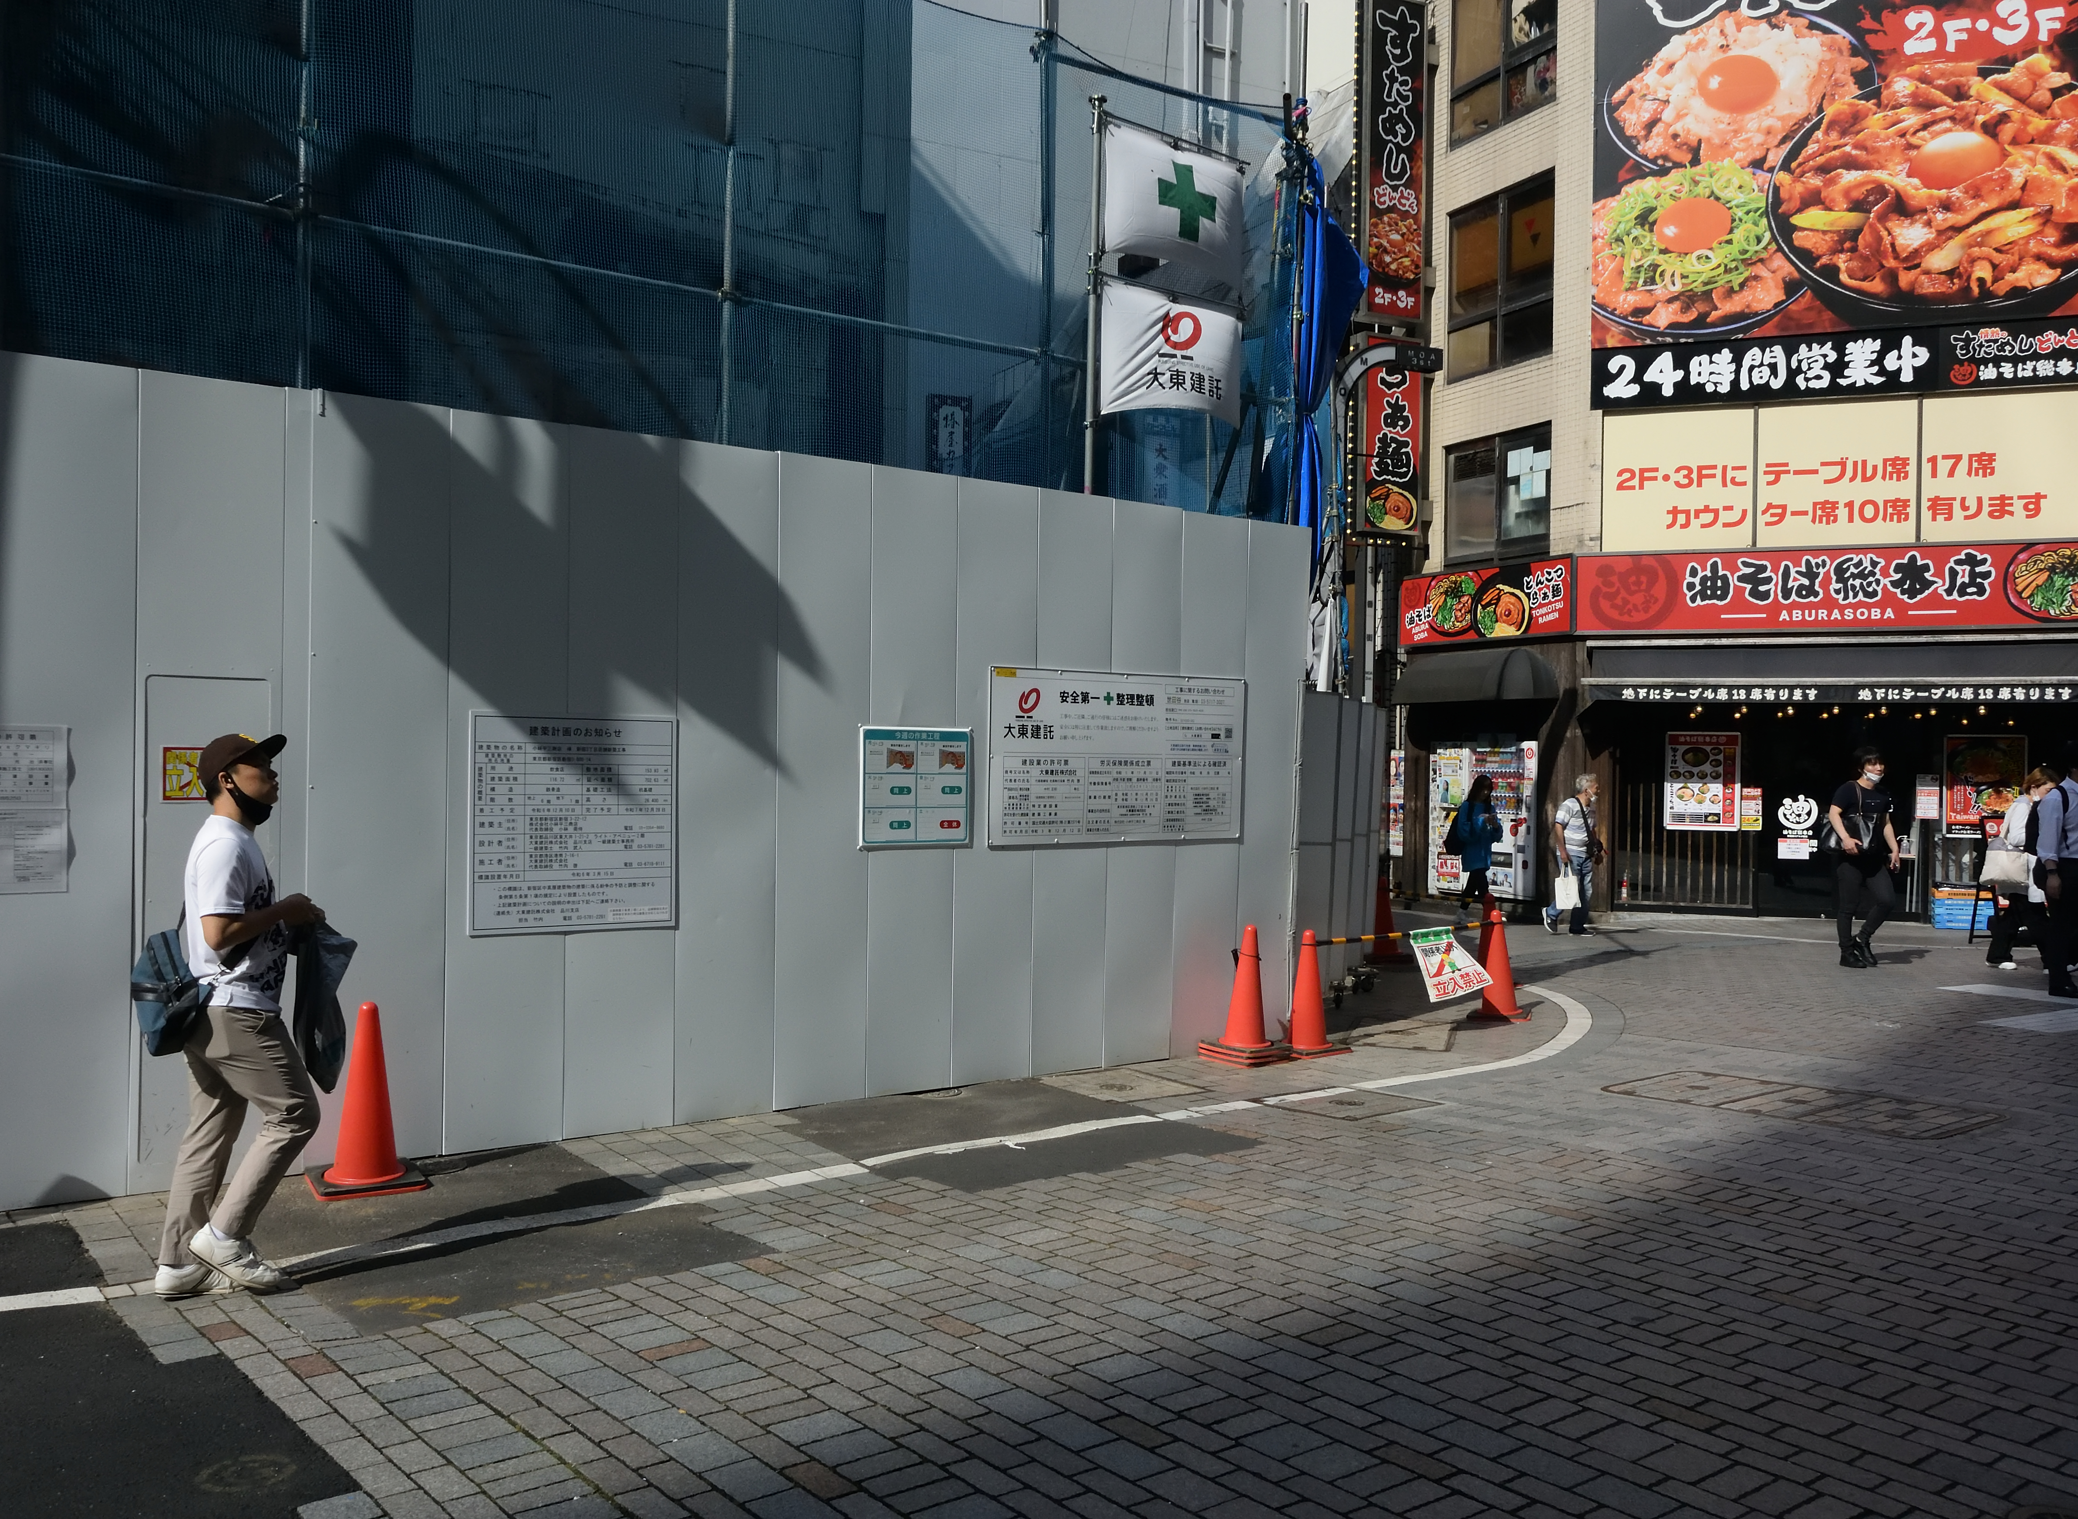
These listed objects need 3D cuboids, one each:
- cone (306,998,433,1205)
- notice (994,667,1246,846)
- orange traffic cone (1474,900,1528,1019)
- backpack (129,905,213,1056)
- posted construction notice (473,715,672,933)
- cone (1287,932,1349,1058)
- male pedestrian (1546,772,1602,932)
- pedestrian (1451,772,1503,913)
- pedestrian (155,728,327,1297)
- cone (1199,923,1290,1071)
[{"bbox_3d":[-2.518,1.255,6.431,0.390,0.690,0.390,1,0,-25],"label":"cone"},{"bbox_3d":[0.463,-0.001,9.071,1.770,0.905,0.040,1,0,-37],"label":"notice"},{"bbox_3d":[2.982,1.324,11.060,0.365,0.695,0.365,1,0,35],"label":"orange traffic cone"},{"bbox_3d":[-2.590,0.671,5.090,0.190,0.410,0.270,1,0,-32],"label":"backpack"},{"bbox_3d":[-1.949,0.275,7.245,0.915,0.910,0.040,1,0,-37],"label":"posted construction notice"},{"bbox_3d":[1.519,1.305,9.630,0.380,0.695,0.380,1,0,35],"label":"cone"},{"bbox_3d":[5.385,0.937,17.200,0.560,1.610,0.500,1,0,20],"label":"male pedestrian"},{"bbox_3d":[4.569,0.937,17.900,0.500,1.570,0.500,1,0,32],"label":"pedestrian"},{"bbox_3d":[-2.433,0.763,5.190,0.540,1.680,0.520,1,0,-17],"label":"pedestrian"},{"bbox_3d":[1.145,1.278,9.401,0.380,0.740,0.380,1,0,37],"label":"cone"}]

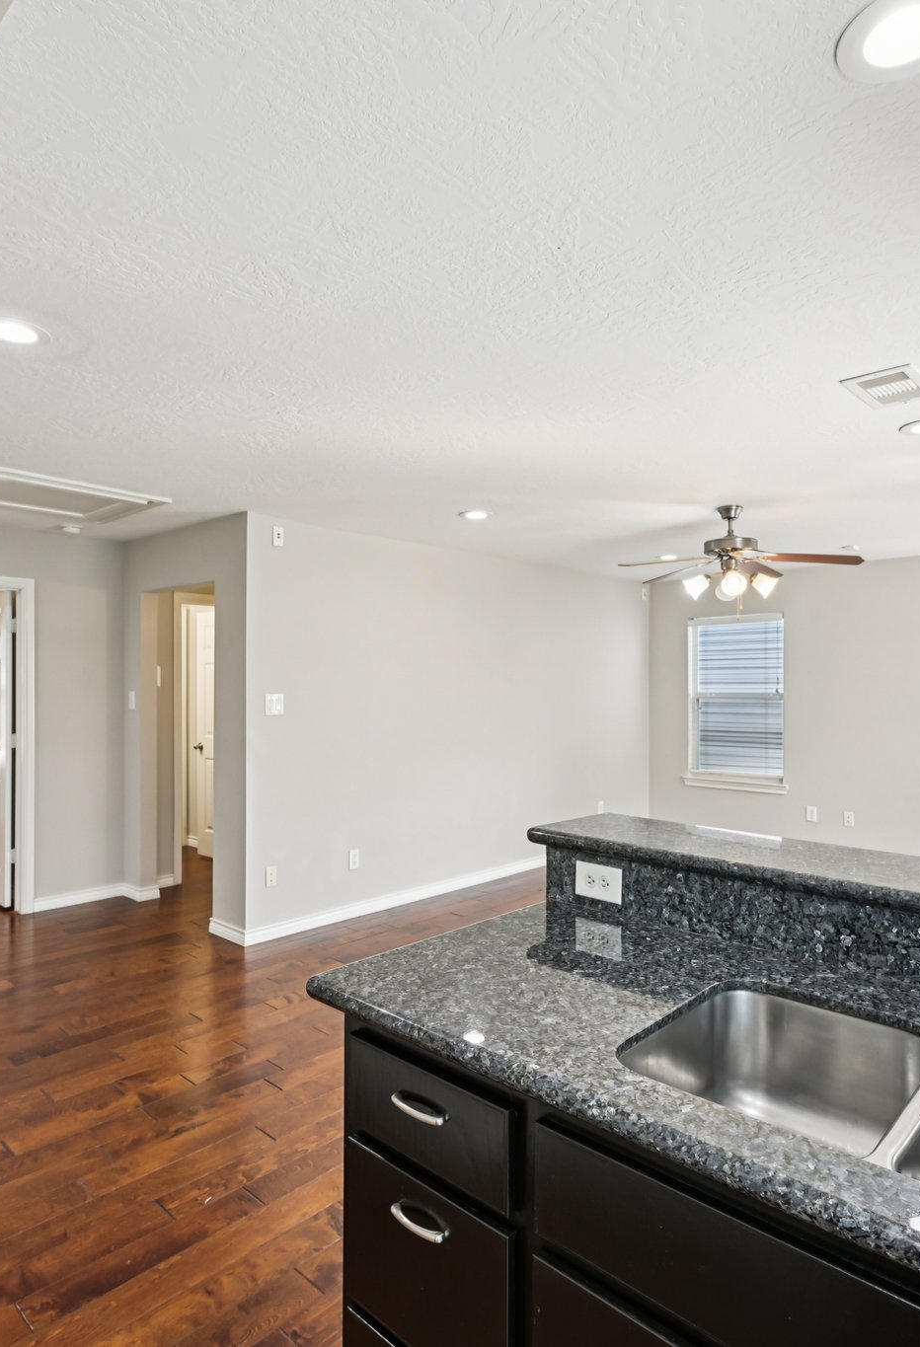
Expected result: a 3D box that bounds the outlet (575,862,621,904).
[{"bbox_3d":[0.327,0.492,1.850,0.125,0.080,0.009,0,-1,43],"label":"outlet"}]

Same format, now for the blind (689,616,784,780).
[{"bbox_3d":[2.449,0.204,7.013,0.866,1.443,0.050,0,-1,43],"label":"blind"}]

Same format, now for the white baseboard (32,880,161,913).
[{"bbox_3d":[-2.385,1.483,5.186,0.280,0.090,0.690,0,-1,43],"label":"white baseboard"}]

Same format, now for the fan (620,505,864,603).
[{"bbox_3d":[1.522,-0.654,4.430,1.320,0.550,1.320,0,-1,43],"label":"fan"}]

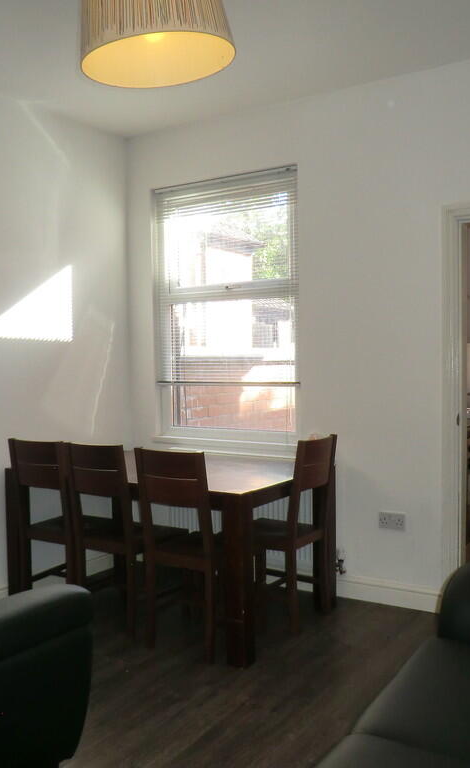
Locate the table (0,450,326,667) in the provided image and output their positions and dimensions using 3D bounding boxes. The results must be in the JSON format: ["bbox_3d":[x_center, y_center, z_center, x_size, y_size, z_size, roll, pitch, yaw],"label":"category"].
[{"bbox_3d":[-0.341,0.809,3.759,1.475,0.738,0.920,1,2,33],"label":"table"}]

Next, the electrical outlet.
[{"bbox_3d":[0.820,0.722,3.721,0.146,0.087,0.012,1,2,33],"label":"electrical outlet"}]

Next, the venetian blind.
[{"bbox_3d":[-0.072,-0.614,4.264,1.034,1.235,0.040,1,2,33],"label":"venetian blind"}]

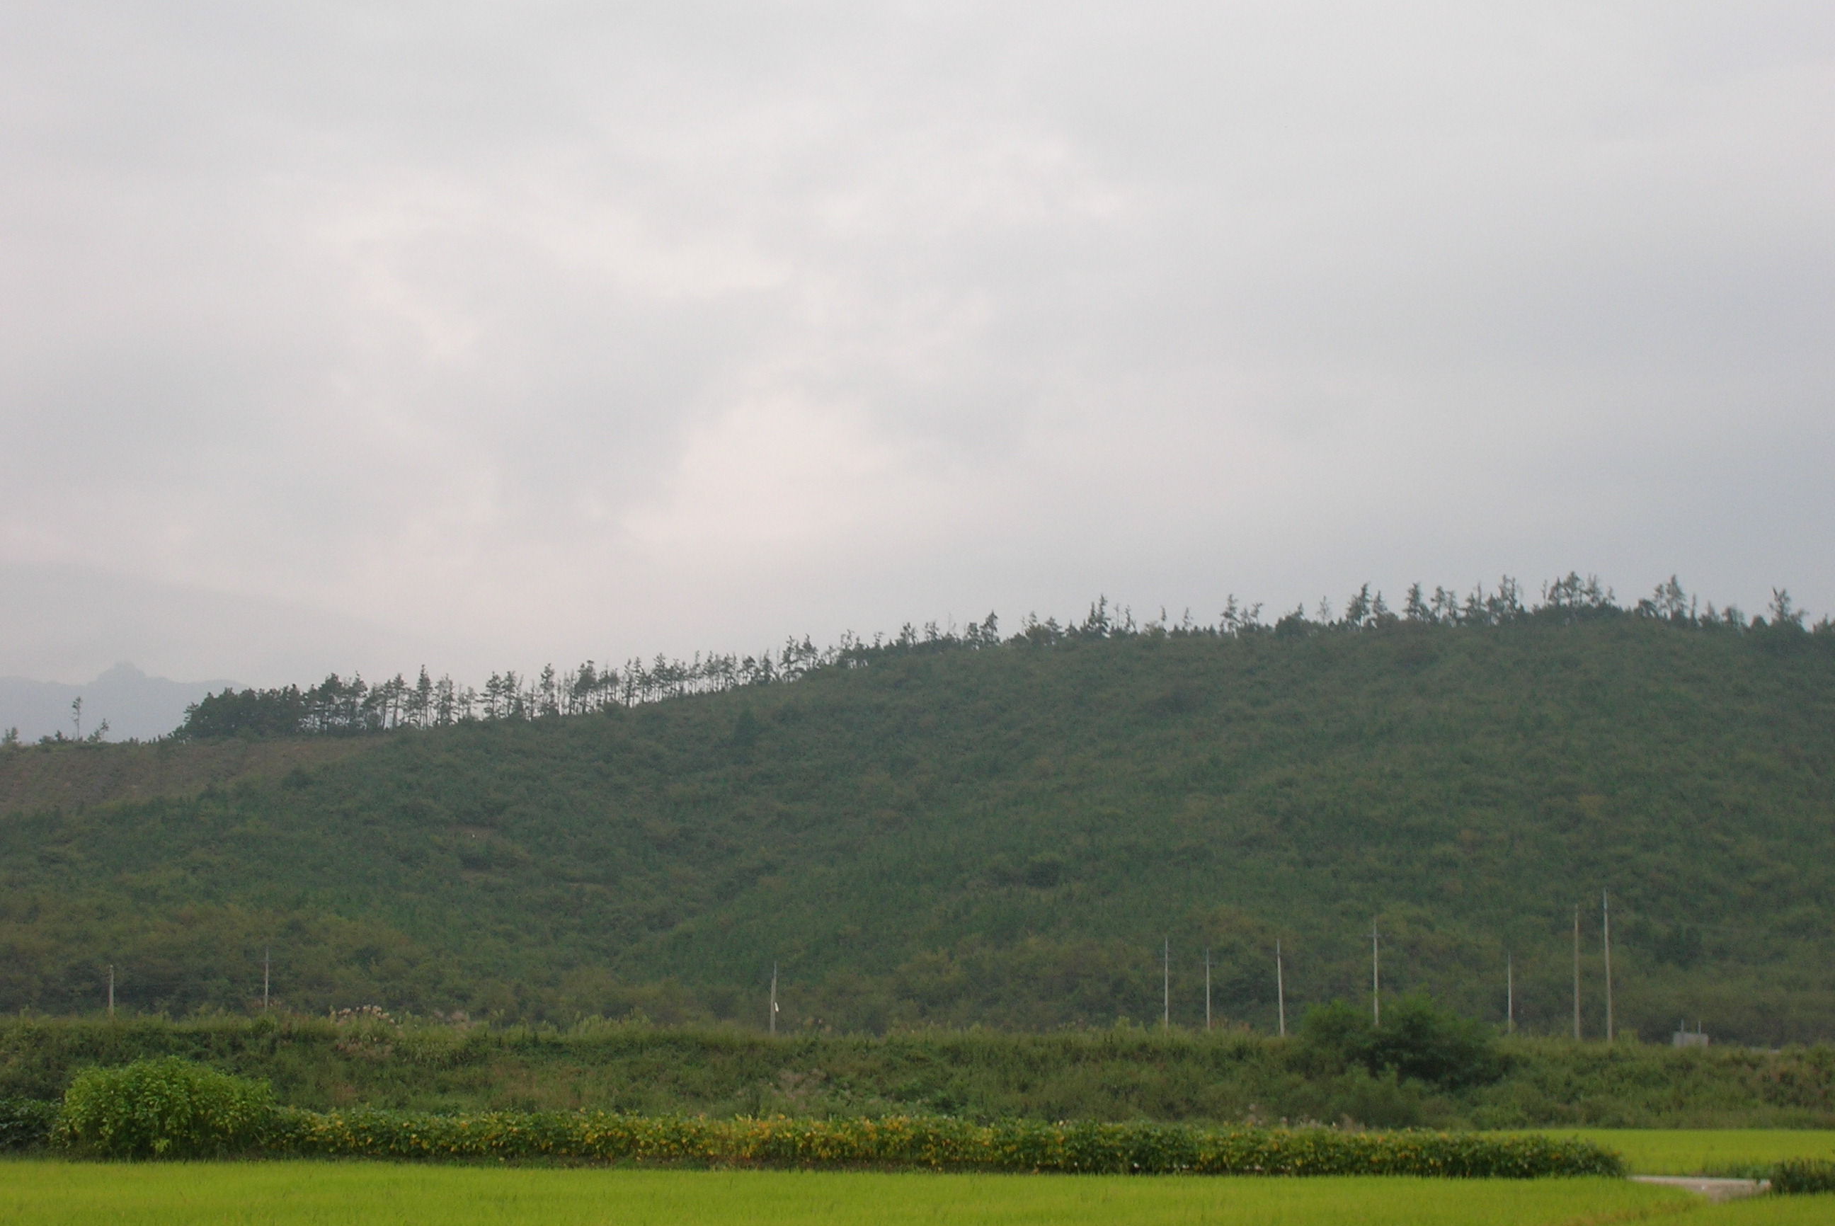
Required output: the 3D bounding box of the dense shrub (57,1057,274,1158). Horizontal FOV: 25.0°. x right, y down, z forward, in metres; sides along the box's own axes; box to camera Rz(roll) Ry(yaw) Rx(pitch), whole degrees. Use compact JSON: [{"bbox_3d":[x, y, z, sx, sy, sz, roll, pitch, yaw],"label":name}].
[{"bbox_3d":[-9.811,6.478,54.000,2.800,1.400,2.100,0,-6,0],"label":"dense shrub"}]

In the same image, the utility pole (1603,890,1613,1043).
[{"bbox_3d":[52.642,27.085,315.000,0.360,11.900,0.360,0,-6,0],"label":"utility pole"}]

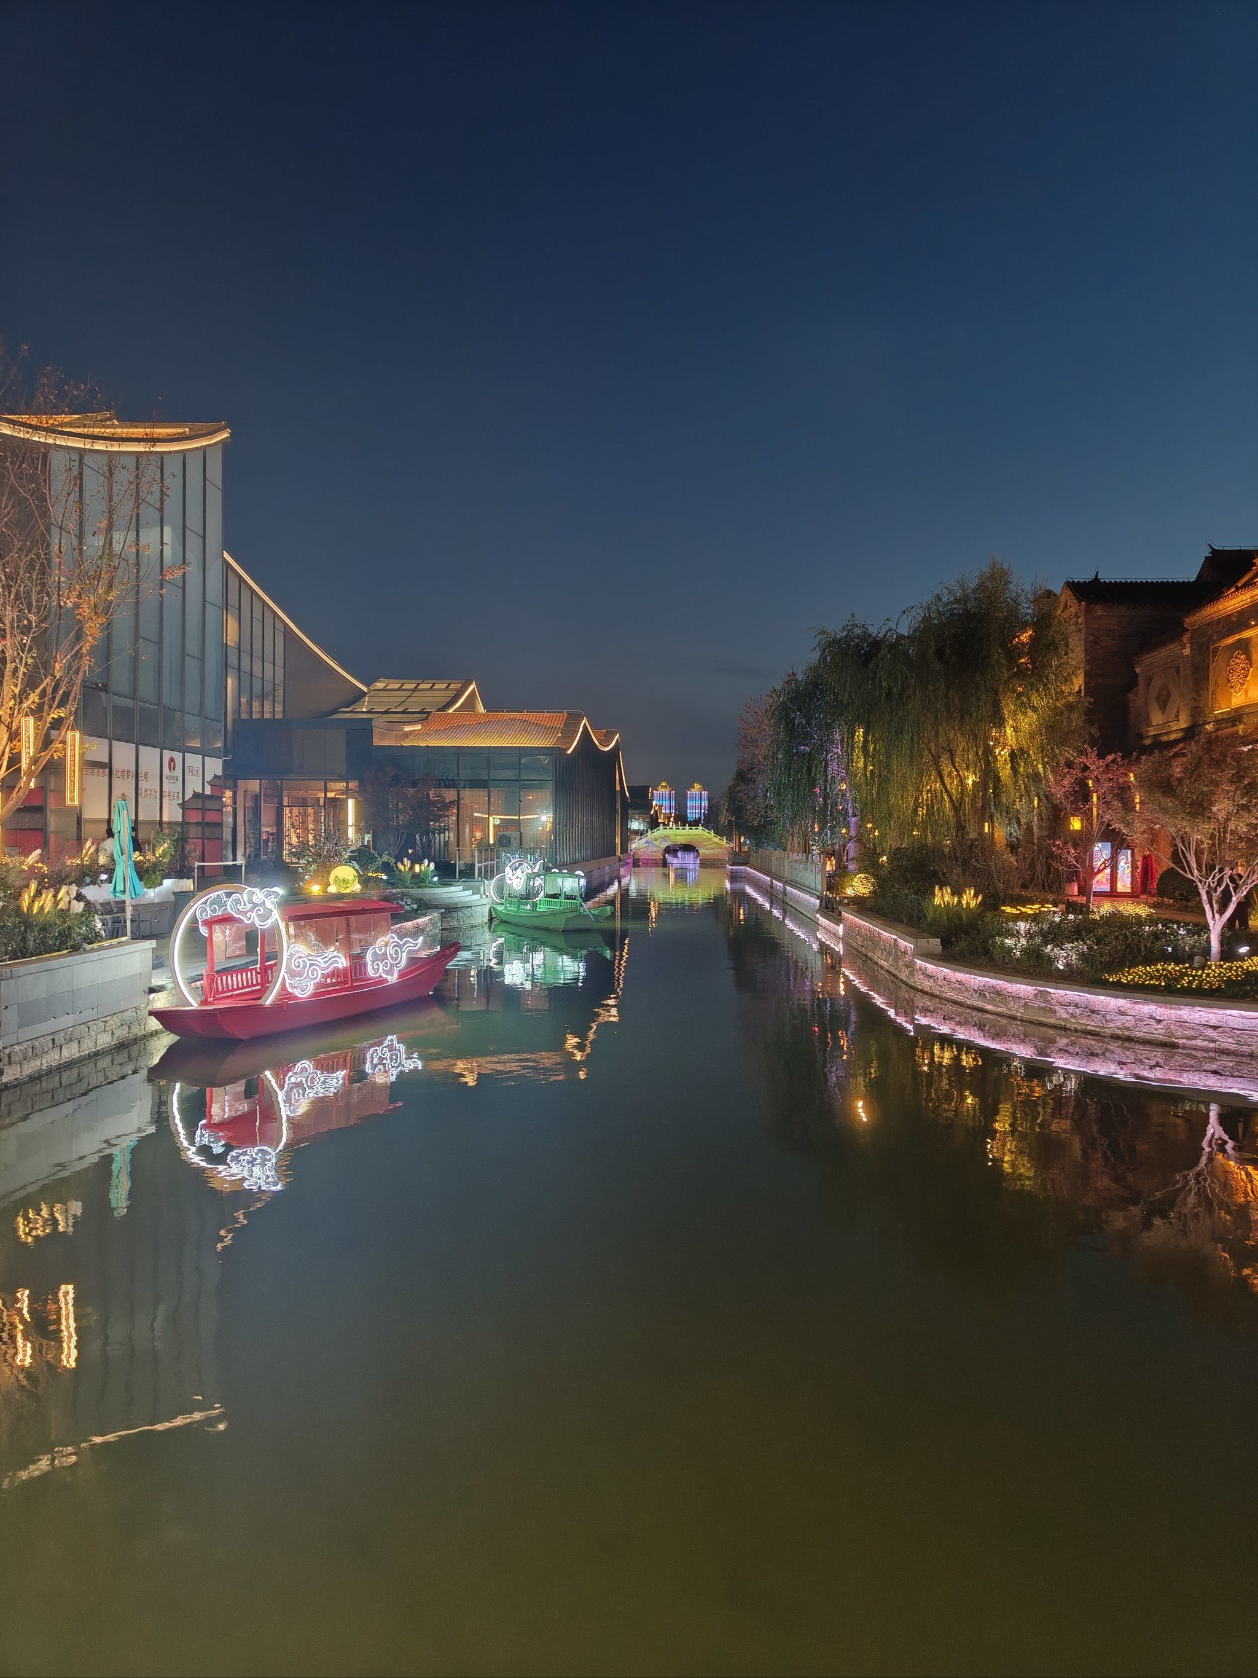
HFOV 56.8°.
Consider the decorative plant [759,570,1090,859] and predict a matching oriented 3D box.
[{"bbox_3d":[9.179,-3.635,36.448,9.000,9.300,8.000,0,0,0],"label":"decorative plant"}]

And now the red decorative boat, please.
[{"bbox_3d":[-4.461,1.714,18.537,1.650,2.067,6.990,0,0,21],"label":"red decorative boat"}]

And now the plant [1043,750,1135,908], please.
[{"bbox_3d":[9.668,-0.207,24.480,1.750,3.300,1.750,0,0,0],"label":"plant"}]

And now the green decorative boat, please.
[{"bbox_3d":[-2.625,1.829,37.808,1.700,2.040,7.072,0,0,-30],"label":"green decorative boat"}]

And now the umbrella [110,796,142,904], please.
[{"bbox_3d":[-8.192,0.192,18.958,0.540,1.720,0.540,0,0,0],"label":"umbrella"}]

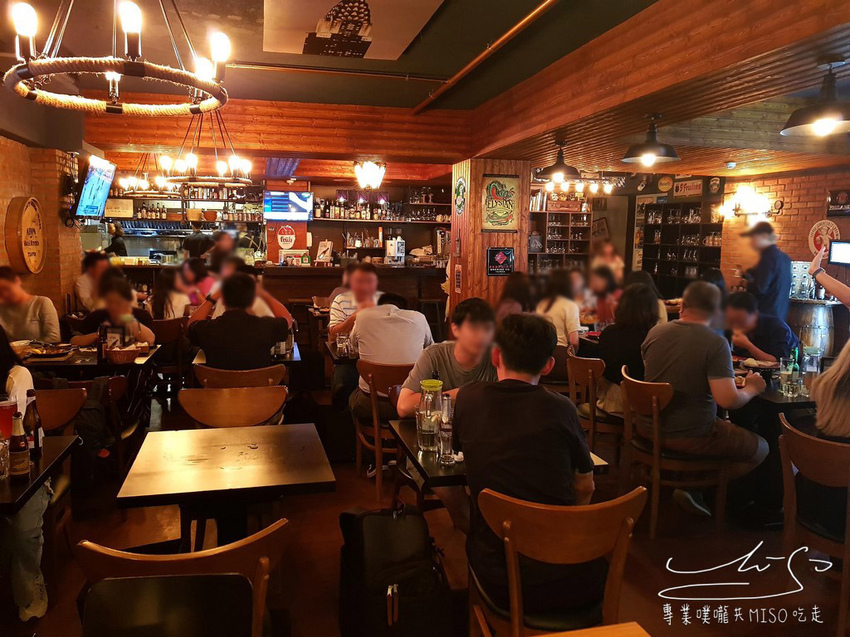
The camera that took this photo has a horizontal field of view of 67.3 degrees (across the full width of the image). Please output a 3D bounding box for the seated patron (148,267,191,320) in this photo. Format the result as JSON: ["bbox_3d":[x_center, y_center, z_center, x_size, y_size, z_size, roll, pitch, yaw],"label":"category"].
[{"bbox_3d":[-2.363,0.121,5.856,0.440,1.210,0.780,0,7,-8],"label":"seated patron"}]

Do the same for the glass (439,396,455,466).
[{"bbox_3d":[0.081,0.381,2.205,0.058,0.226,0.058,-1,7,-15],"label":"glass"}]

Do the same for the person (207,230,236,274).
[{"bbox_3d":[-2.042,-0.225,6.460,0.600,1.320,0.460,7,9,44],"label":"person"}]

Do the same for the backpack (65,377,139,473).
[{"bbox_3d":[-1.561,0.578,2.963,0.320,0.520,0.210,-1,7,-15],"label":"backpack"}]

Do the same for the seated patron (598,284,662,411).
[{"bbox_3d":[1.420,0.400,4.245,0.750,1.240,0.460,-1,7,-17],"label":"seated patron"}]

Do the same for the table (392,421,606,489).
[{"bbox_3d":[0.242,0.855,2.565,0.660,0.750,0.670,-1,7,-14],"label":"table"}]

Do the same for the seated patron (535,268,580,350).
[{"bbox_3d":[1.112,0.254,5.232,0.680,1.310,0.450,-3,8,-31],"label":"seated patron"}]

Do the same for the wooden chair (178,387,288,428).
[{"bbox_3d":[-0.827,0.756,2.809,0.470,0.820,0.520,-1,7,-15],"label":"wooden chair"}]

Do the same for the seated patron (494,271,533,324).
[{"bbox_3d":[0.926,0.200,5.706,0.780,1.220,0.440,-1,7,-18],"label":"seated patron"}]

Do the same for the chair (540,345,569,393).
[{"bbox_3d":[0.993,0.509,5.191,0.500,0.810,0.500,-1,7,-15],"label":"chair"}]

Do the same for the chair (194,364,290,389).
[{"bbox_3d":[-1.058,0.652,3.826,0.510,0.810,0.510,0,7,-5],"label":"chair"}]

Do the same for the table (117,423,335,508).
[{"bbox_3d":[-0.707,0.866,2.373,0.660,0.750,0.670,-1,7,-14],"label":"table"}]

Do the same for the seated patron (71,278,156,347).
[{"bbox_3d":[-2.136,0.294,4.496,0.560,1.180,0.850,0,7,-12],"label":"seated patron"}]

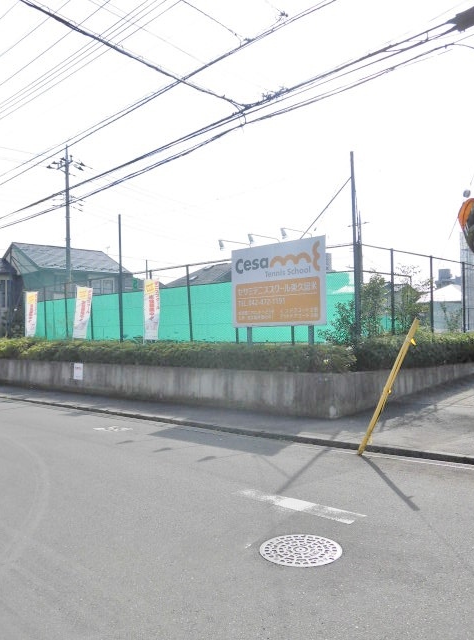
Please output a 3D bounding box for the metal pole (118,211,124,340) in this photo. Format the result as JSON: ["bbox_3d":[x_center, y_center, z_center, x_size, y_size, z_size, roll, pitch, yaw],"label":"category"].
[{"bbox_3d":[-3.915,-1.293,19.994,0.105,4.510,0.105,-1,0,-42],"label":"metal pole"}]

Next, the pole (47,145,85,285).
[{"bbox_3d":[-10.949,-4.758,38.483,1.900,13.260,1.500,-1,0,-42],"label":"pole"}]

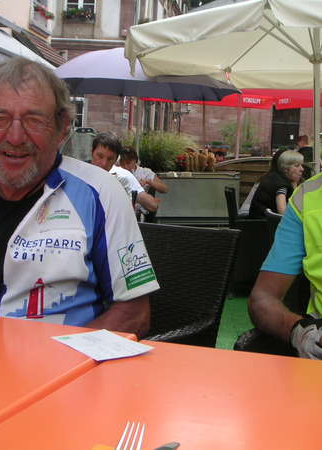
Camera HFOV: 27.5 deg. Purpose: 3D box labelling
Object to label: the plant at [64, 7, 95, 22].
[{"bbox_3d":[-2.598,-6.711,21.000,1.000,0.480,0.350,3,5,2],"label":"plant"}]

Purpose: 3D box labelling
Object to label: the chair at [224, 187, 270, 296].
[{"bbox_3d":[0.783,0.165,5.110,0.600,0.850,0.580,2,5,-7],"label":"chair"}]

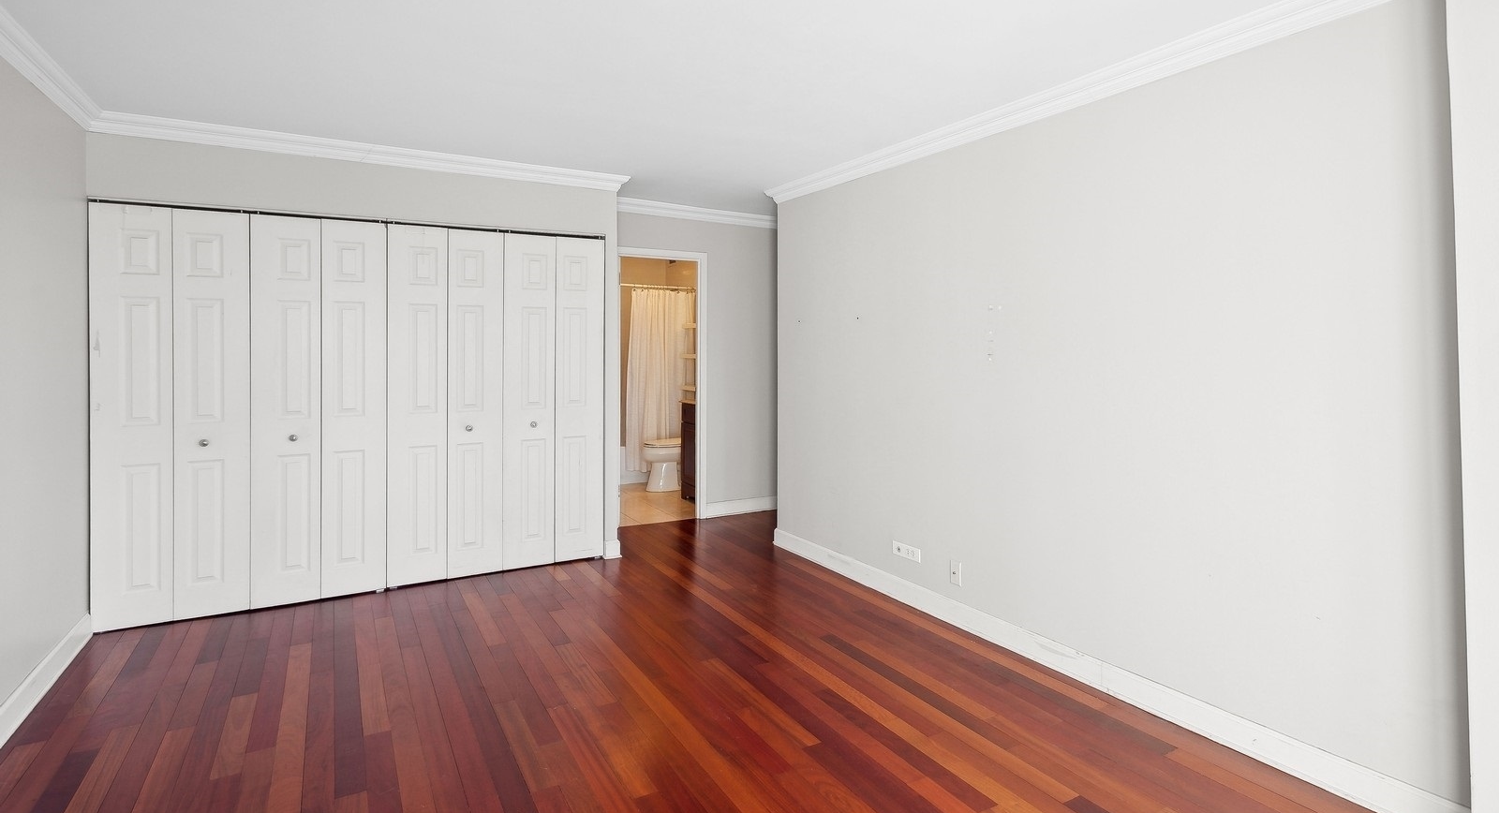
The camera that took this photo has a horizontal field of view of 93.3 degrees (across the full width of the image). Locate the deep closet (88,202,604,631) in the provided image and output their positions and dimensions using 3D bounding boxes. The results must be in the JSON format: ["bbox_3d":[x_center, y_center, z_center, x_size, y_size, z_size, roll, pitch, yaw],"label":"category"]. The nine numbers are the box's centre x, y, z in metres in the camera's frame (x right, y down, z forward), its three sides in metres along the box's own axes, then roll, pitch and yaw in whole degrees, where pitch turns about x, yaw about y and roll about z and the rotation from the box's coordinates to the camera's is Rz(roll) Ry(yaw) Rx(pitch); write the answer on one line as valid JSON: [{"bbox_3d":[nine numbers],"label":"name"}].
[{"bbox_3d":[-2.122,-0.009,4.135,2.463,2.045,0.600,-2,5,-30],"label":"deep closet"}]

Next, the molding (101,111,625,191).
[{"bbox_3d":[-1.876,-1.337,3.795,2.543,0.087,0.067,-2,5,-30],"label":"molding"}]

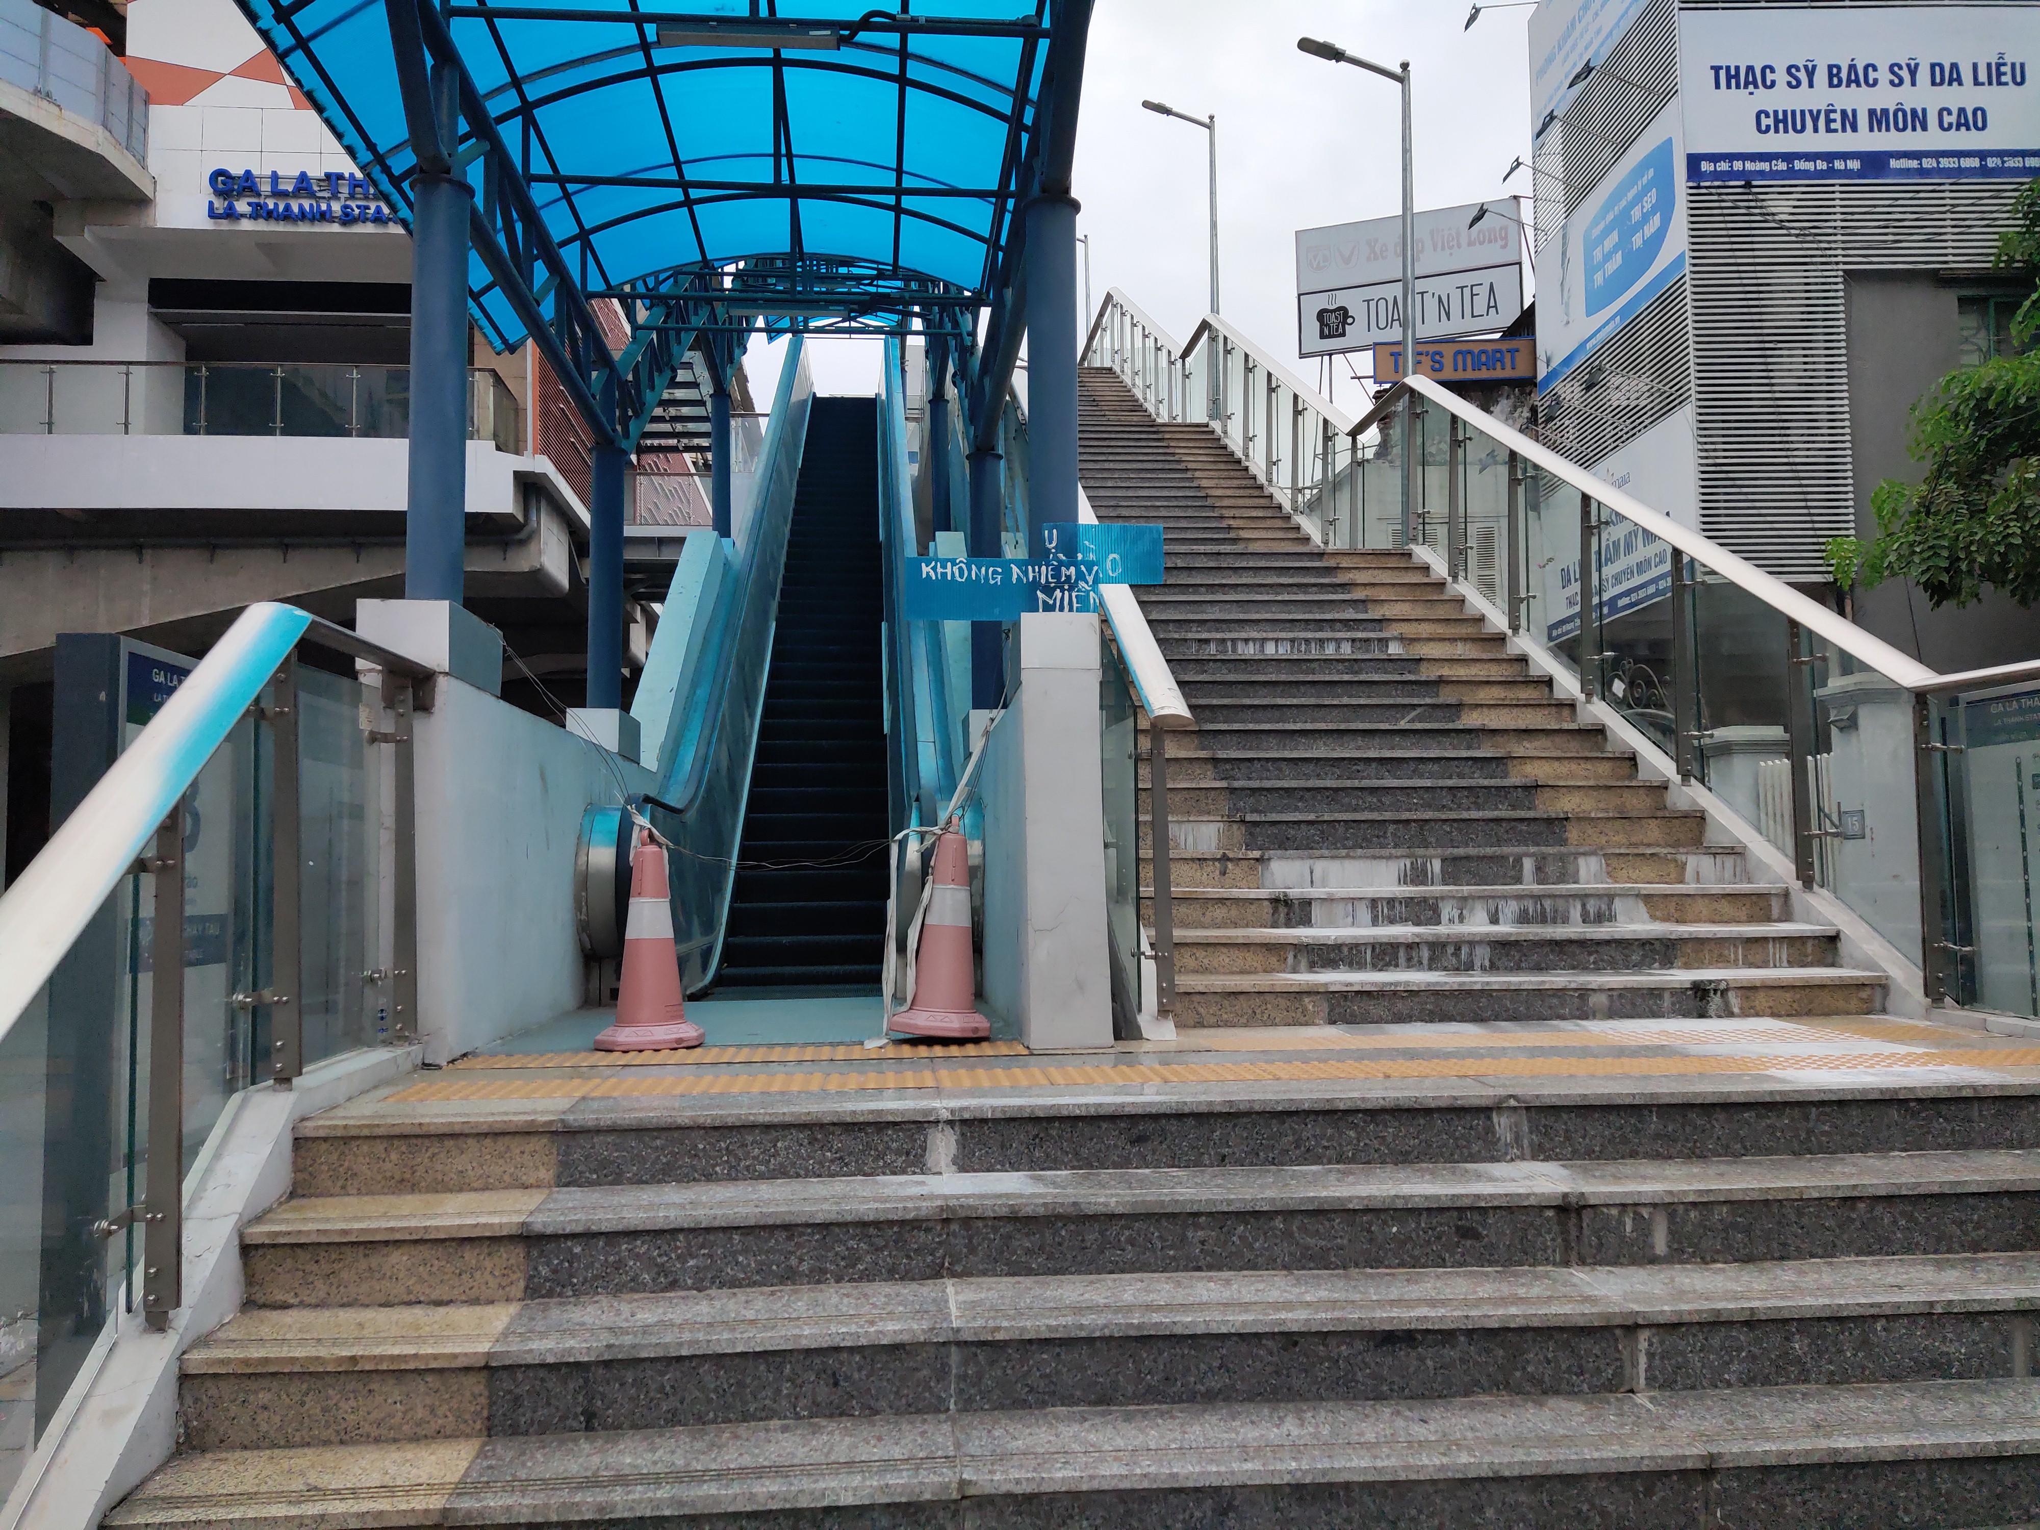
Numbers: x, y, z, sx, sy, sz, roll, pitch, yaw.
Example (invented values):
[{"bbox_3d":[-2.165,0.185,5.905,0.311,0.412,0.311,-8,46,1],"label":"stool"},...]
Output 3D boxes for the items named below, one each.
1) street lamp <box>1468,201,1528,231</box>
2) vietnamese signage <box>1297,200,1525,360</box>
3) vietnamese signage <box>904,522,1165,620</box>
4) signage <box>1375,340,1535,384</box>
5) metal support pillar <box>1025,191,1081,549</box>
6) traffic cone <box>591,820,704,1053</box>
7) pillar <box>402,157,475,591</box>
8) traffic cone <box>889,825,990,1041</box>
[{"bbox_3d":[5.494,-6.298,16.900,0.700,0.320,0.220,0,-4,0],"label":"street lamp"},{"bbox_3d":[6.314,-7.931,24.016,3.533,2.147,0.250,-2,-4,20],"label":"vietnamese signage"},{"bbox_3d":[0.050,-0.615,4.672,0.832,0.320,0.040,0,-4,-6],"label":"vietnamese signage"},{"bbox_3d":[5.173,-4.797,17.501,1.875,0.489,0.200,-1,-4,6],"label":"signage"},{"bbox_3d":[0.106,-1.163,4.827,0.180,1.409,0.180,0,-4,-6],"label":"metal support pillar"},{"bbox_3d":[-1.177,0.548,4.670,0.350,0.690,0.350,0,-4,-6],"label":"traffic cone"},{"bbox_3d":[-1.839,-1.162,4.664,0.180,1.419,0.180,0,-4,-6],"label":"pillar"},{"bbox_3d":[-0.249,0.542,4.750,0.345,0.690,0.345,3,-5,-6],"label":"traffic cone"}]

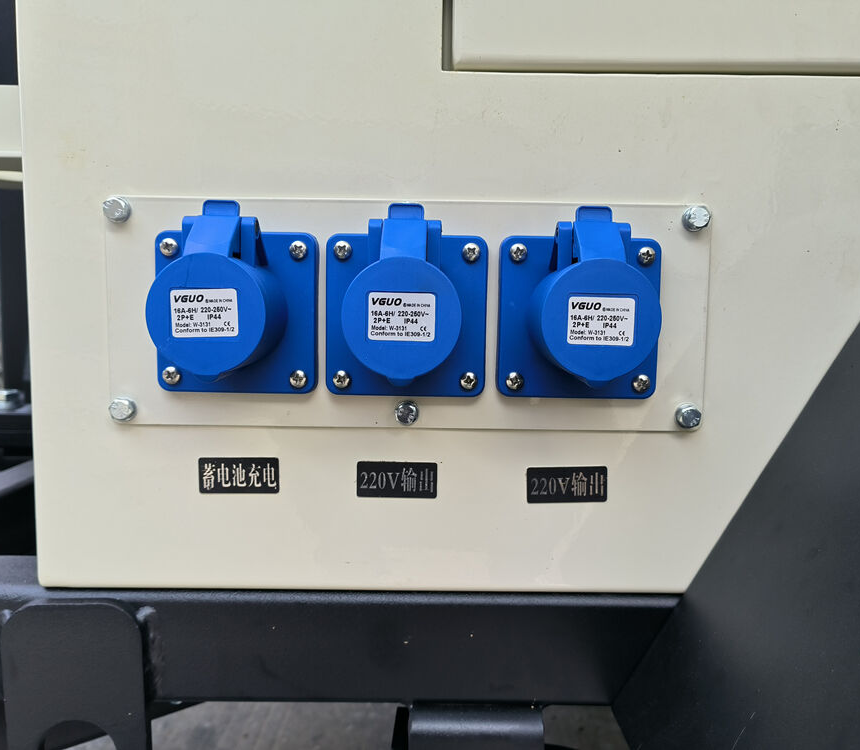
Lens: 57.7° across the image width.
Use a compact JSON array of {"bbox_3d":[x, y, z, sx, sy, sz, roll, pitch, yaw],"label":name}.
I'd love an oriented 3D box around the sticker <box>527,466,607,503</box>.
[{"bbox_3d":[0.068,0.055,0.387,0.039,0.018,0.001,1,5,0],"label":"sticker"}]

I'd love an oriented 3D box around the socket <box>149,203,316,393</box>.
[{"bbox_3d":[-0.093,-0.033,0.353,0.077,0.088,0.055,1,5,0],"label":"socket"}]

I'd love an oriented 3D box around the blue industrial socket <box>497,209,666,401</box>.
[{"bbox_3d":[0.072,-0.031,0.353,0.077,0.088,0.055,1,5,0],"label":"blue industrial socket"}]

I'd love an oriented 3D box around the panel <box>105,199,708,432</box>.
[{"bbox_3d":[-0.011,-0.029,0.381,0.292,0.110,0.003,1,5,0],"label":"panel"}]

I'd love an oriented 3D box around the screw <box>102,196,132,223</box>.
[{"bbox_3d":[-0.149,-0.079,0.371,0.012,0.012,0.007,1,5,0],"label":"screw"}]

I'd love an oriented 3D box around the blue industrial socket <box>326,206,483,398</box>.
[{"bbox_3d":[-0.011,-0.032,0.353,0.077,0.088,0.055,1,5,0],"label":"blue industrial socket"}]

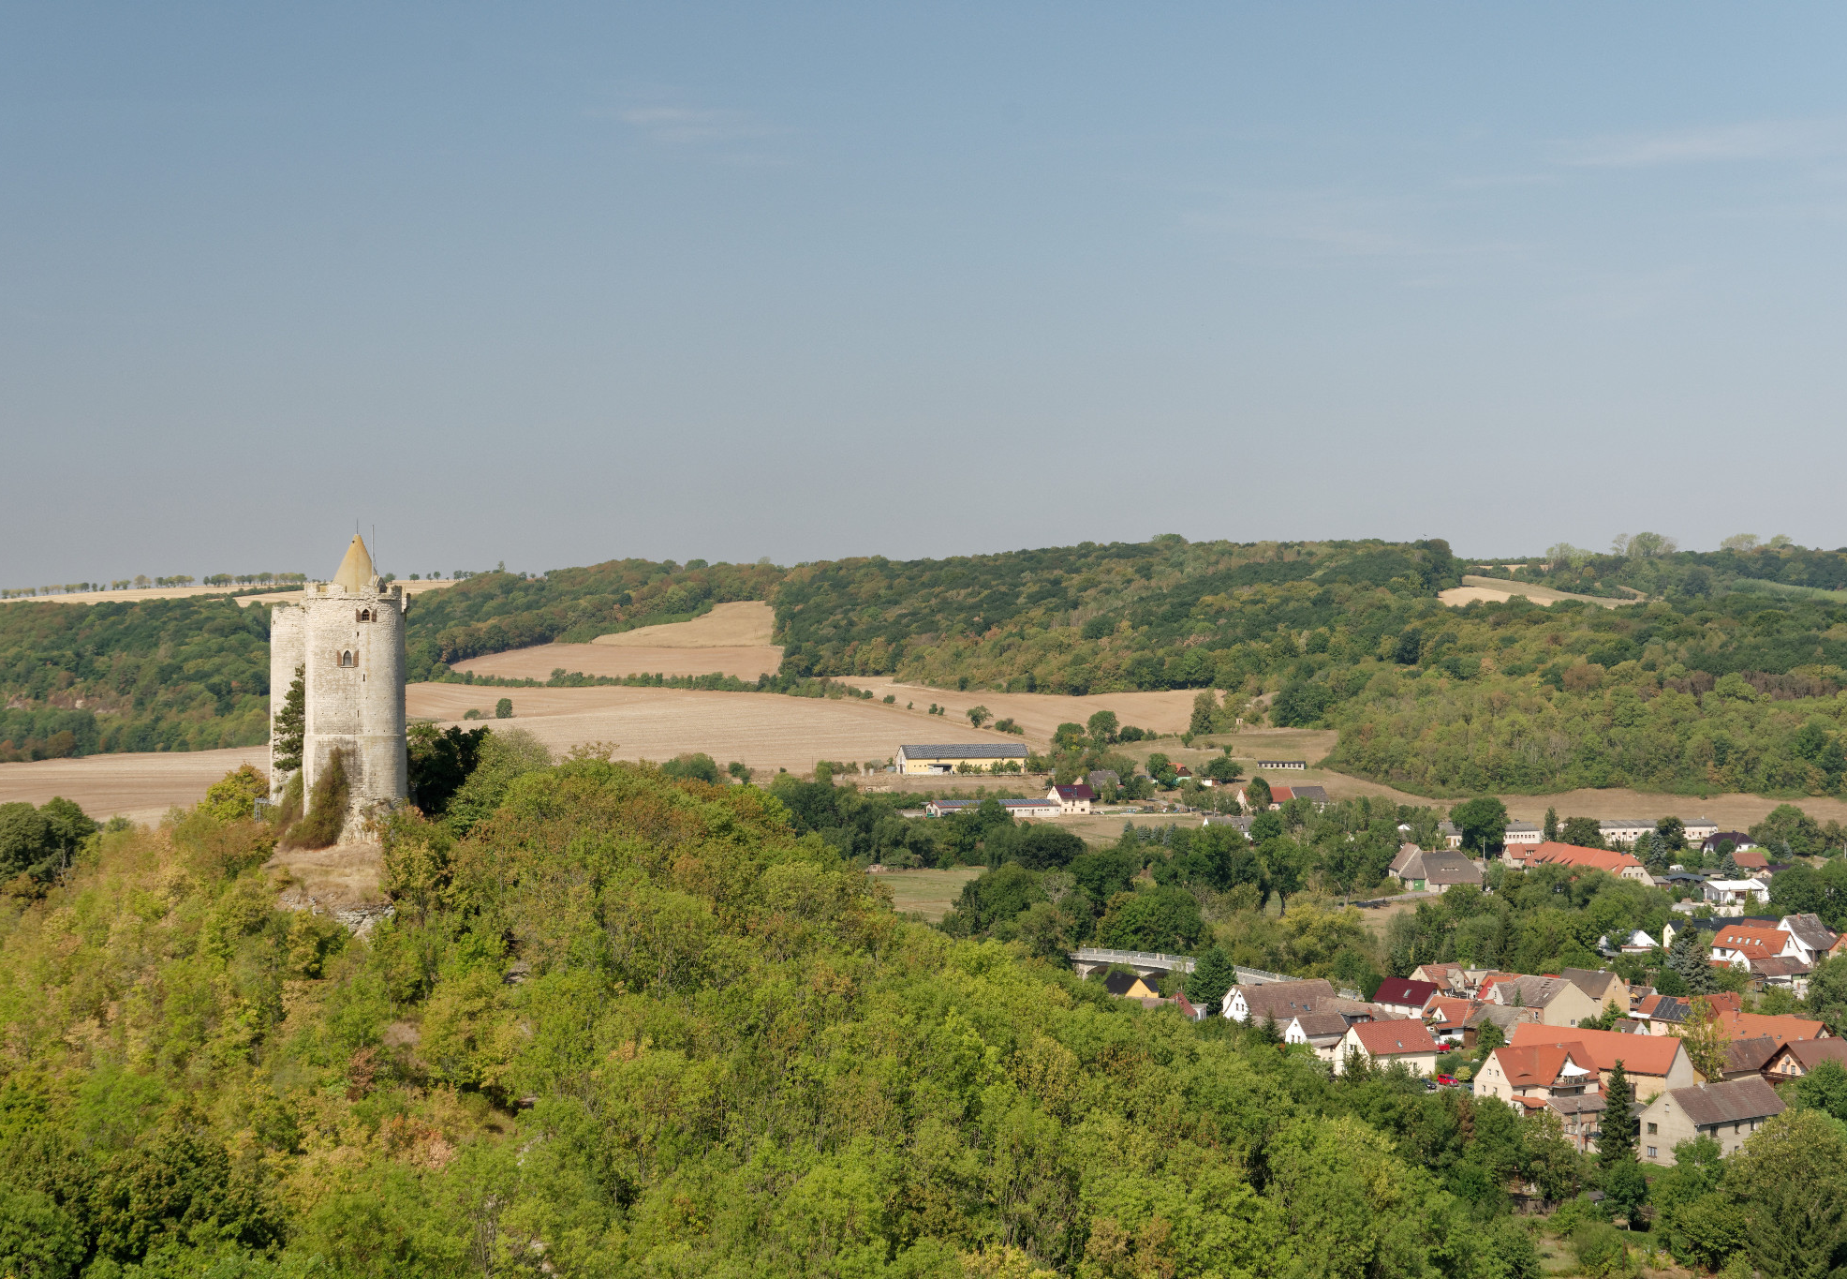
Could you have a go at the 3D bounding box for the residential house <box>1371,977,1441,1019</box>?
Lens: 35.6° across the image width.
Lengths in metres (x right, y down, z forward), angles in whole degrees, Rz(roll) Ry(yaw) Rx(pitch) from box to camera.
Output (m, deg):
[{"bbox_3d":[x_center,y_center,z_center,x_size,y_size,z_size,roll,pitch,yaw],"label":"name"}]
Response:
[{"bbox_3d":[89.400,65.970,525.370,7.800,7.300,12.000,0,1,-38],"label":"residential house"}]

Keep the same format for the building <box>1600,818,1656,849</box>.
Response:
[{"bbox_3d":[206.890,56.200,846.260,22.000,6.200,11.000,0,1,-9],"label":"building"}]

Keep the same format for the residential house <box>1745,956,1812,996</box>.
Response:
[{"bbox_3d":[165.400,65.740,559.770,11.700,7.200,8.100,0,1,-30],"label":"residential house"}]

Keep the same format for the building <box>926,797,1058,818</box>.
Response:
[{"bbox_3d":[24.030,58.890,1003.530,44.000,5.500,13.000,0,1,-18],"label":"building"}]

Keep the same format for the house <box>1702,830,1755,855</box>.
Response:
[{"bbox_3d":[235.180,60.150,840.530,14.000,7.500,10.500,0,1,-20],"label":"house"}]

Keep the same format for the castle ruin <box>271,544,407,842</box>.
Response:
[{"bbox_3d":[-59.780,4.310,293.080,10.400,29.390,29.510,0,1,-23],"label":"castle ruin"}]

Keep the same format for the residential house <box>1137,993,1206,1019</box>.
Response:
[{"bbox_3d":[44.660,66.500,515.570,10.800,7.000,8.500,0,1,20],"label":"residential house"}]

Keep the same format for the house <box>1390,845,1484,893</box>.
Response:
[{"bbox_3d":[129.530,57.710,724.510,20.800,10.900,13.000,0,0,-2],"label":"house"}]

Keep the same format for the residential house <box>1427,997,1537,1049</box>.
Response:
[{"bbox_3d":[96.330,66.480,500.000,10.800,6.900,19.500,0,1,-38],"label":"residential house"}]

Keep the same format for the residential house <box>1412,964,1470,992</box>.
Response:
[{"bbox_3d":[97.200,65.430,542.260,10.500,8.100,7.900,0,1,-39],"label":"residential house"}]

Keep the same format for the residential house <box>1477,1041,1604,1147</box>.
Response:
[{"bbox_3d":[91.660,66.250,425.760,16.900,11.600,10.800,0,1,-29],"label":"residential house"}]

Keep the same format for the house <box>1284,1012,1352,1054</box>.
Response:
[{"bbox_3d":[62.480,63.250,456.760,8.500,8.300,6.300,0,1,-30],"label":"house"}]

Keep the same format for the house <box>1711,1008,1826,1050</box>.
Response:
[{"bbox_3d":[133.270,63.450,451.120,17.000,8.600,12.000,1,1,43],"label":"house"}]

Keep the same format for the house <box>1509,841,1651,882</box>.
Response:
[{"bbox_3d":[165.880,57.730,719.170,14.000,10.500,44.000,0,1,-19],"label":"house"}]

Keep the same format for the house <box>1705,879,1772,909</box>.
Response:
[{"bbox_3d":[195.810,61.060,692.600,12.600,5.000,10.000,0,1,-7],"label":"house"}]

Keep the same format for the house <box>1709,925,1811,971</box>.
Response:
[{"bbox_3d":[174.980,64.760,604.720,8.300,8.400,16.700,0,1,-37],"label":"house"}]

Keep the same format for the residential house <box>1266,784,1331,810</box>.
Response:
[{"bbox_3d":[132.560,56.870,1020.510,21.000,8.500,10.000,0,1,-27],"label":"residential house"}]

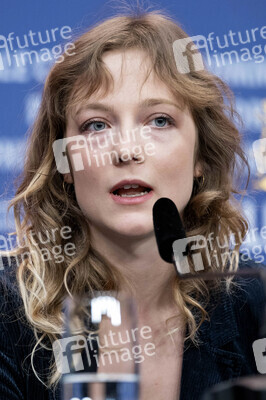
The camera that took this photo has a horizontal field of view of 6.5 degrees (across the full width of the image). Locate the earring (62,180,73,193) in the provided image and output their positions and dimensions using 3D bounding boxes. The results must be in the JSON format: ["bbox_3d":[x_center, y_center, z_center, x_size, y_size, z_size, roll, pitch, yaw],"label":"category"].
[{"bbox_3d":[-0.068,-0.014,2.420,0.011,0.013,0.002,0,0,14],"label":"earring"}]

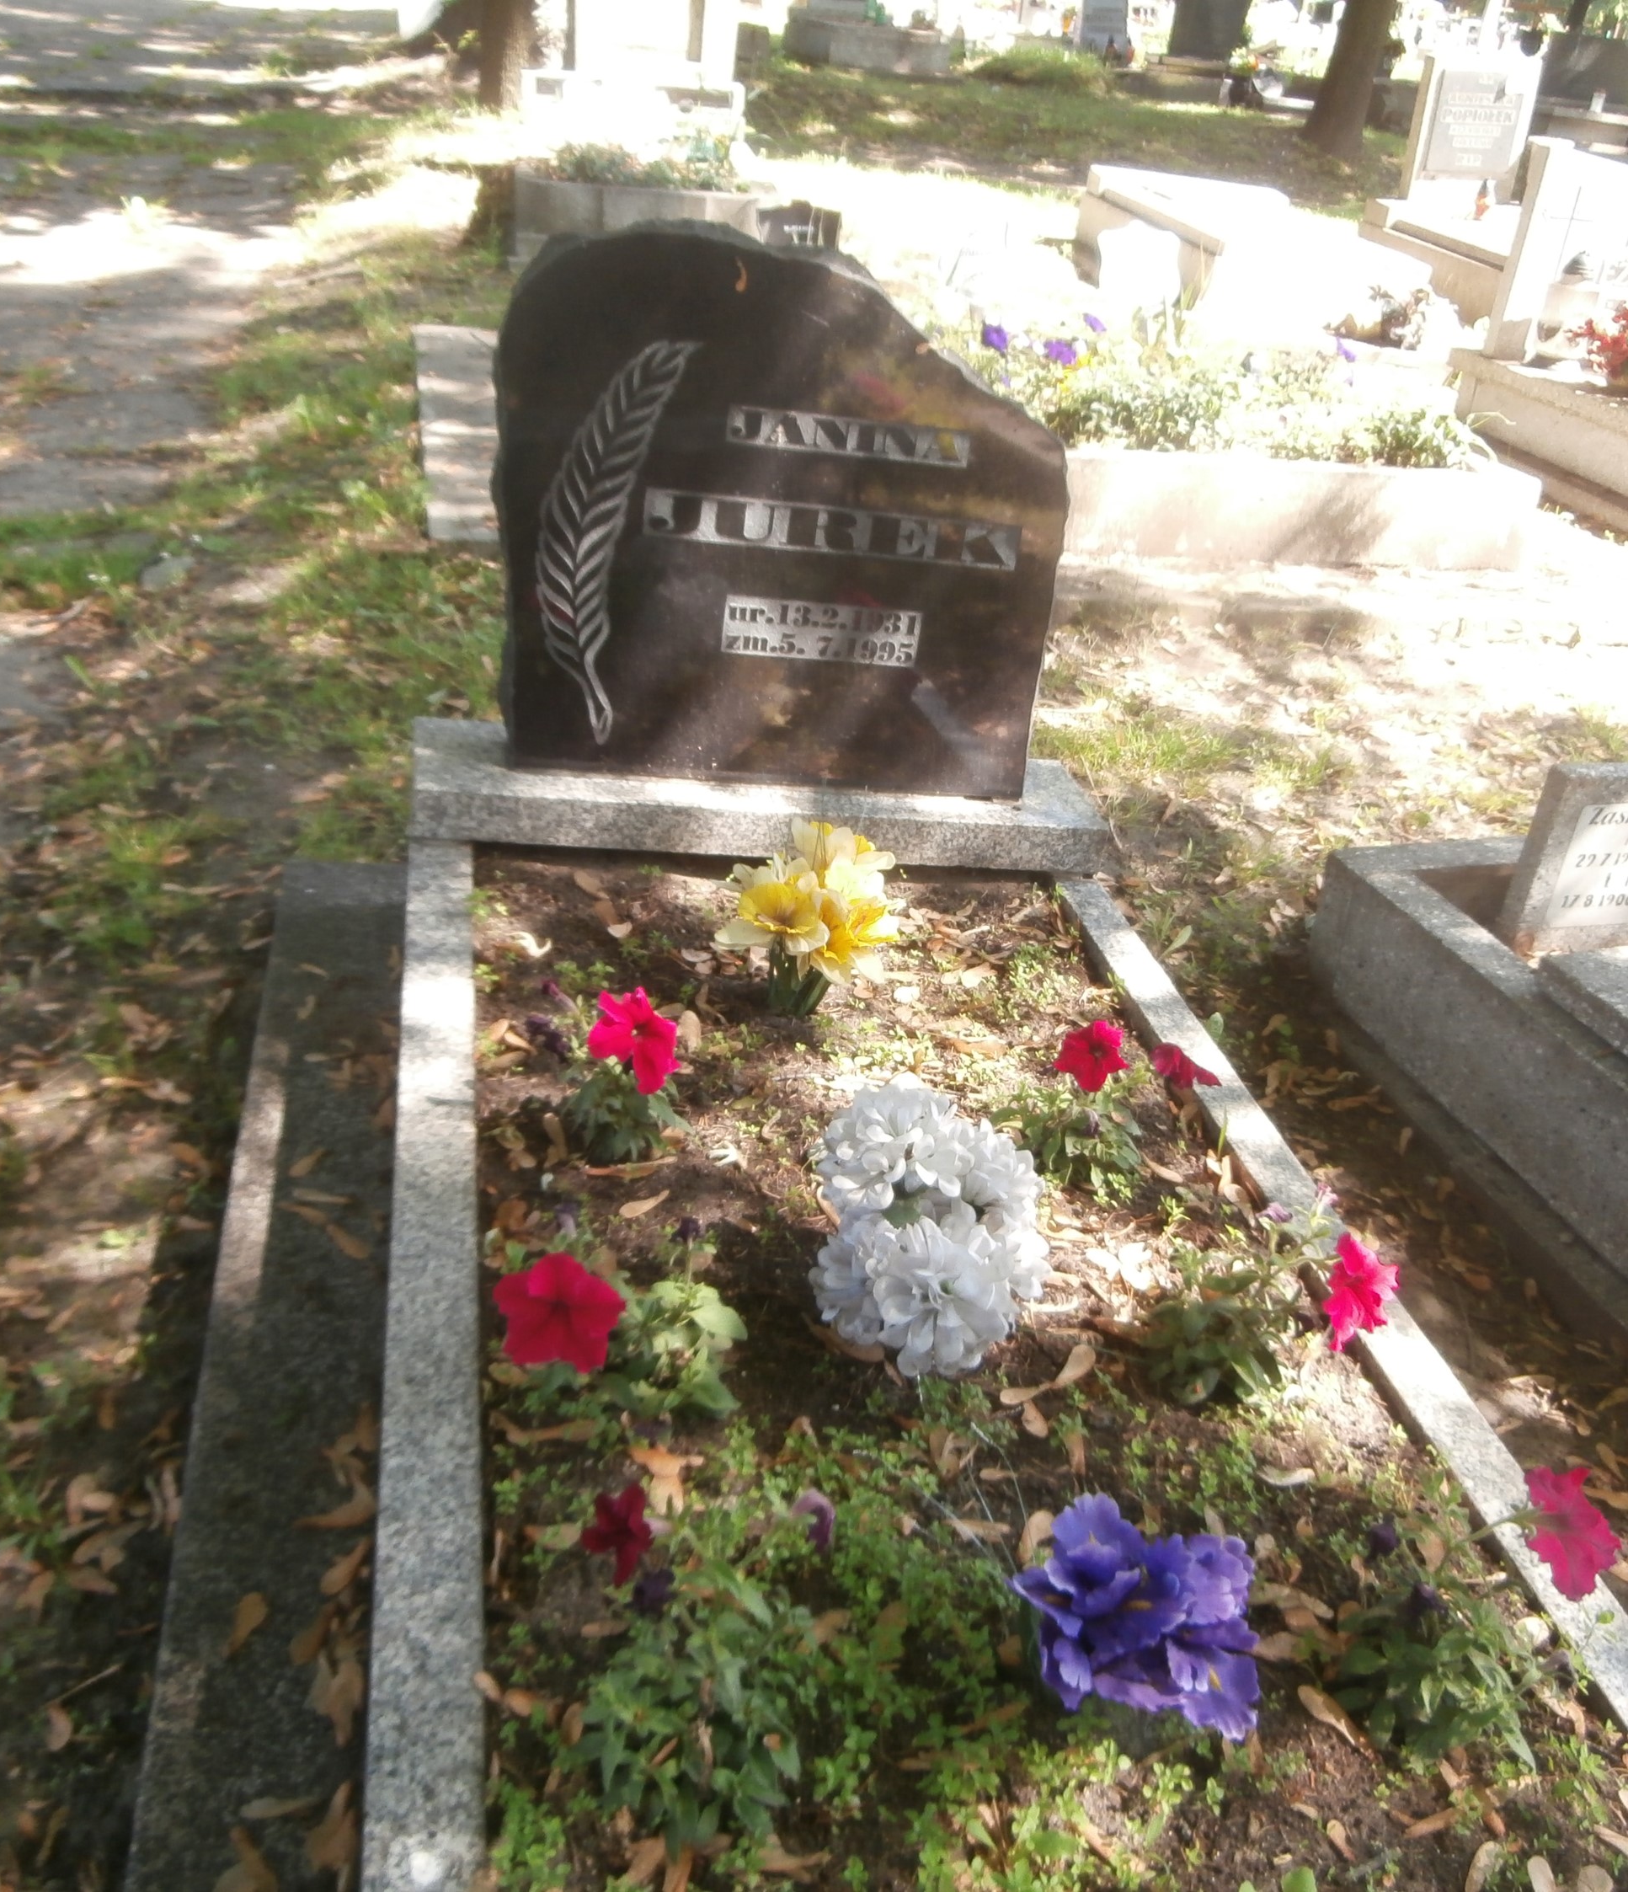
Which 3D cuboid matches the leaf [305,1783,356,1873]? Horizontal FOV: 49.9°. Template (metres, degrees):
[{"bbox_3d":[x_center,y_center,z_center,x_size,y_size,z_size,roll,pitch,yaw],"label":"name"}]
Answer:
[{"bbox_3d":[-0.303,0.558,1.110,0.033,0.015,0.059,4,28,-1],"label":"leaf"}]

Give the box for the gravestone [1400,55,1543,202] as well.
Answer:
[{"bbox_3d":[4.016,-5.003,10.712,0.670,0.803,0.165,2,28,-4],"label":"gravestone"}]

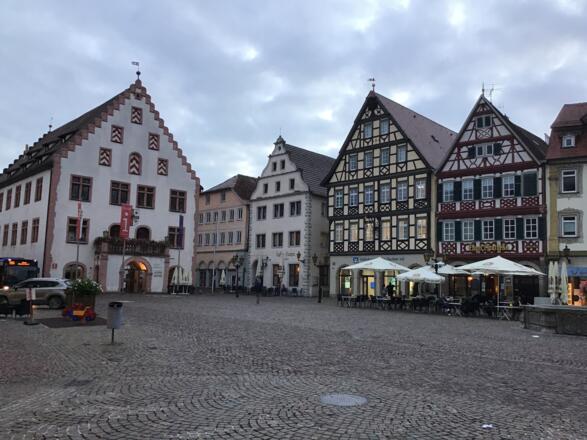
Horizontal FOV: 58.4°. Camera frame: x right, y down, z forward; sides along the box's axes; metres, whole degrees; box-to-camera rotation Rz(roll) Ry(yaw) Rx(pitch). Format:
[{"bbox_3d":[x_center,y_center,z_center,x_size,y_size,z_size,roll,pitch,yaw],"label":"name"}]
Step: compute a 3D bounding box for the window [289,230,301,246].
[{"bbox_3d":[0.179,1.847,50.873,0.200,1.447,1.624,7,-8,-39],"label":"window"}]

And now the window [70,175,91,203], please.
[{"bbox_3d":[-20.613,-3.050,51.140,1.868,2.482,0.250,7,-9,-42],"label":"window"}]

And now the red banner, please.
[{"bbox_3d":[-13.186,0.118,41.500,0.930,2.650,0.080,5,-7,-30],"label":"red banner"}]

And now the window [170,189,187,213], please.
[{"bbox_3d":[-12.751,-2.152,58.323,1.738,2.462,0.250,7,-9,-42],"label":"window"}]

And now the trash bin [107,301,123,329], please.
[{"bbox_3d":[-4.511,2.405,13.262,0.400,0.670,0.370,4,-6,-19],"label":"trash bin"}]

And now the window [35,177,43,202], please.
[{"bbox_3d":[-22.449,-2.703,46.471,0.200,2.153,1.488,8,-8,-43],"label":"window"}]

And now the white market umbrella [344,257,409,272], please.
[{"bbox_3d":[5.512,4.023,33.377,3.650,3.406,3.650,8,-9,-43],"label":"white market umbrella"}]

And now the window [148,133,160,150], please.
[{"bbox_3d":[-15.015,-8.476,56.795,1.218,1.715,0.200,7,-9,-42],"label":"window"}]

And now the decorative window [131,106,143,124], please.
[{"bbox_3d":[-16.596,-11.043,55.576,1.161,1.646,0.200,7,-9,-42],"label":"decorative window"}]

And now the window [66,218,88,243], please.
[{"bbox_3d":[-20.780,1.024,50.599,1.857,2.160,0.250,7,-9,-42],"label":"window"}]

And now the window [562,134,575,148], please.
[{"bbox_3d":[18.743,-5.347,35.826,0.720,0.860,0.300,-5,-9,42],"label":"window"}]

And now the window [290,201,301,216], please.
[{"bbox_3d":[0.254,-1.225,57.204,0.250,1.682,1.797,7,-9,-41],"label":"window"}]

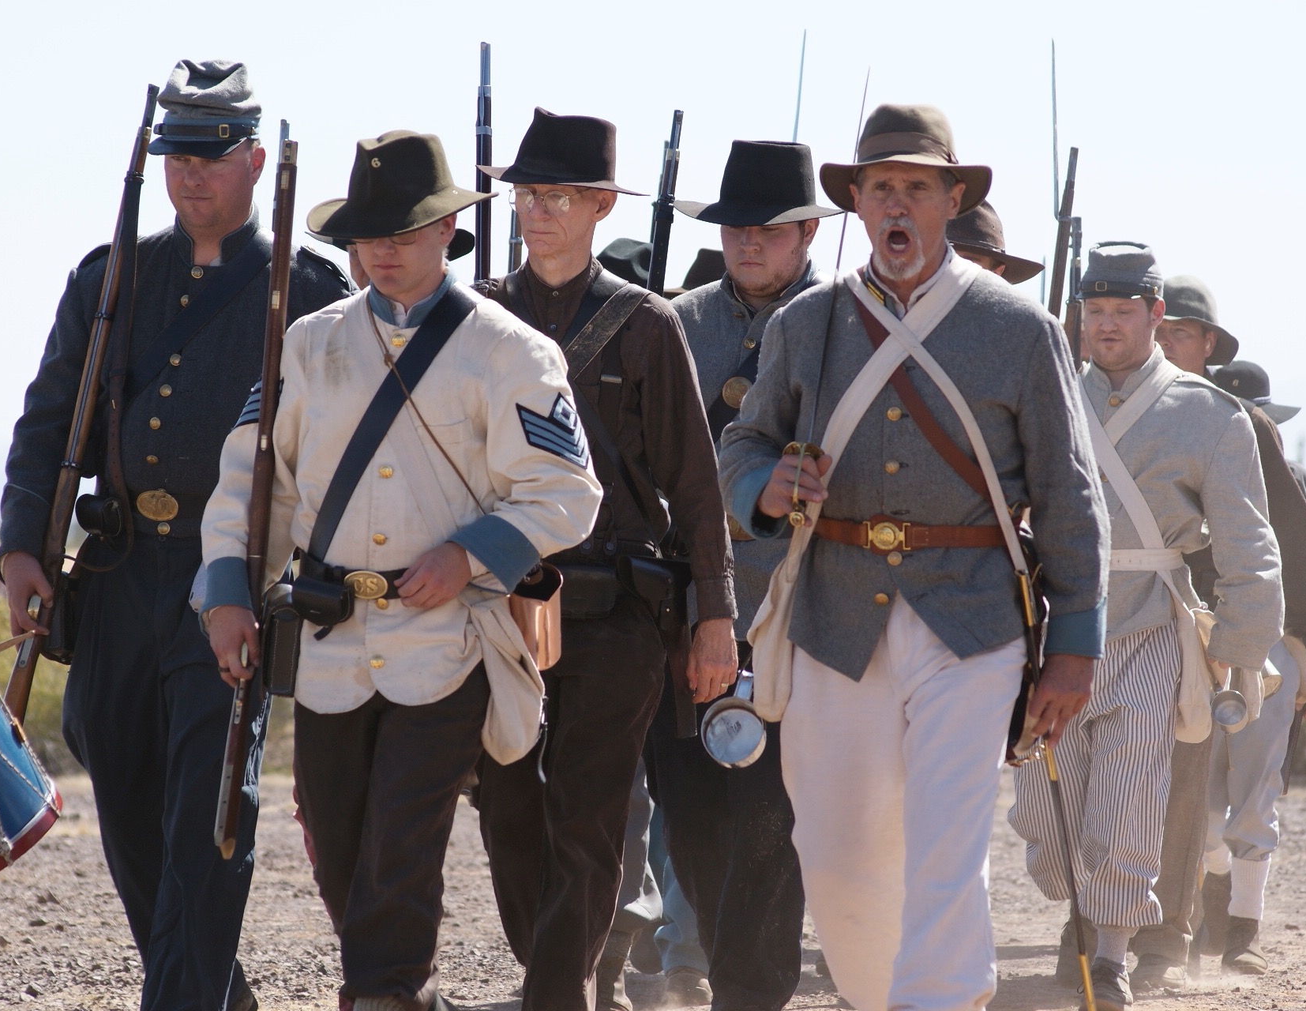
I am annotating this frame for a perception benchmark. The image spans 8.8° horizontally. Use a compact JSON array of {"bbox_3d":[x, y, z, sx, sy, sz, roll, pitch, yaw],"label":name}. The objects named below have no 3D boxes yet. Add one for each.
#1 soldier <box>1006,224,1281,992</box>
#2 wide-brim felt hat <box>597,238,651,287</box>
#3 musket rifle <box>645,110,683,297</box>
[{"bbox_3d":[1.160,0.281,20.000,0.620,1.790,0.560,0,-1,15],"label":"soldier"},{"bbox_3d":[-0.057,-0.552,19.800,0.330,0.145,0.360,0,-1,18],"label":"wide-brim felt hat"},{"bbox_3d":[-0.035,-0.103,17.250,0.060,1.410,0.170,8,-2,-14],"label":"musket rifle"}]

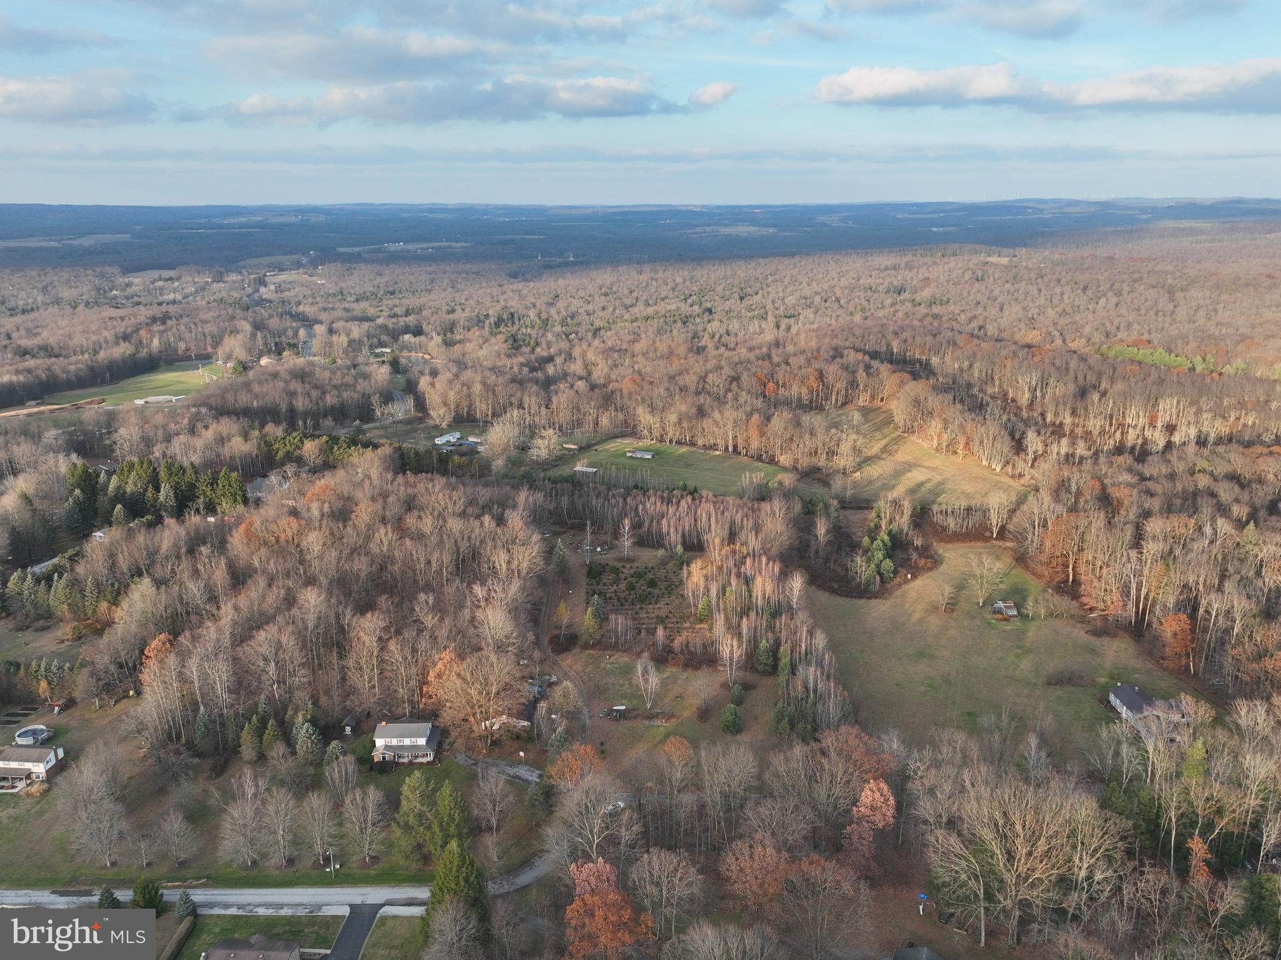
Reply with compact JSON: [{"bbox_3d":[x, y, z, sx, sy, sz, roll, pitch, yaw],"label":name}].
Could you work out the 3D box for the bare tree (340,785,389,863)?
[{"bbox_3d":[-53.820,67.400,173.600,9.590,17.720,9.590,0,17,0],"label":"bare tree"}]

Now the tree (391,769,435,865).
[{"bbox_3d":[-44.690,65.630,174.230,8.640,20.740,8.640,0,17,0],"label":"tree"}]

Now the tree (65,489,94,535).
[{"bbox_3d":[-216.880,11.470,343.170,11.030,17.620,11.030,0,18,0],"label":"tree"}]

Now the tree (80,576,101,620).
[{"bbox_3d":[-168.790,35.810,272.430,6.140,13.770,6.140,0,18,0],"label":"tree"}]

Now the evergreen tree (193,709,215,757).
[{"bbox_3d":[-99.050,57.480,201.490,4.540,12.010,4.410,0,17,0],"label":"evergreen tree"}]

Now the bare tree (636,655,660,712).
[{"bbox_3d":[2.060,53.590,233.970,6.330,16.060,6.330,0,17,0],"label":"bare tree"}]

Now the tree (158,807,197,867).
[{"bbox_3d":[-90.770,69.740,173.460,7.430,13.350,7.430,0,17,0],"label":"tree"}]

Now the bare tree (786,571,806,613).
[{"bbox_3d":[50.780,36.390,289.300,6.520,13.860,6.520,0,17,0],"label":"bare tree"}]

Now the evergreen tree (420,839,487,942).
[{"bbox_3d":[-32.520,71.150,156.570,12.180,18.740,12.180,0,17,0],"label":"evergreen tree"}]

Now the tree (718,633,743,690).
[{"bbox_3d":[23.340,46.980,229.980,6.480,15.060,6.290,0,17,0],"label":"tree"}]

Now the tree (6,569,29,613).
[{"bbox_3d":[-193.470,34.370,275.640,6.840,14.580,6.840,0,18,0],"label":"tree"}]

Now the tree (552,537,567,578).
[{"bbox_3d":[-27.290,26.470,300.620,5.420,14.610,5.420,0,18,0],"label":"tree"}]

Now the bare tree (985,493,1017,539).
[{"bbox_3d":[135.230,13.380,332.690,12.000,17.900,11.640,0,17,0],"label":"bare tree"}]

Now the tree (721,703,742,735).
[{"bbox_3d":[22.000,57.270,214.400,5.080,7.750,5.080,0,18,0],"label":"tree"}]

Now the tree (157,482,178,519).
[{"bbox_3d":[-188.170,8.310,353.210,8.360,15.330,8.110,0,17,0],"label":"tree"}]

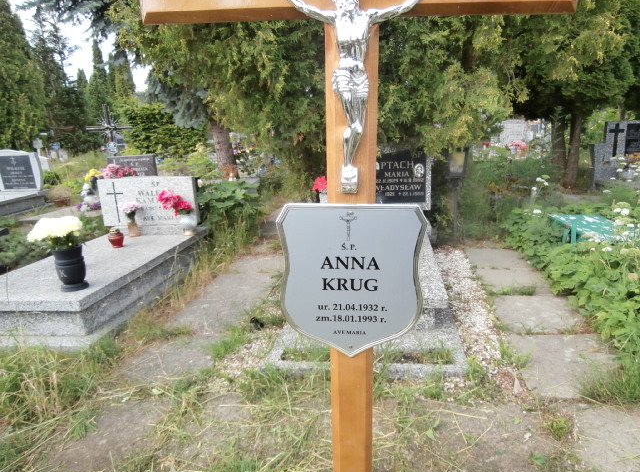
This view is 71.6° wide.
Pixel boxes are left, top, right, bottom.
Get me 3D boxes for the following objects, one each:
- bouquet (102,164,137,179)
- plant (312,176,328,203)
[{"bbox_3d":[-2.802,-0.852,6.200,0.440,0.270,0.360,-1,13,7],"label":"bouquet"},{"bbox_3d":[0.058,-0.426,4.300,0.180,0.290,0.180,-1,13,7],"label":"plant"}]

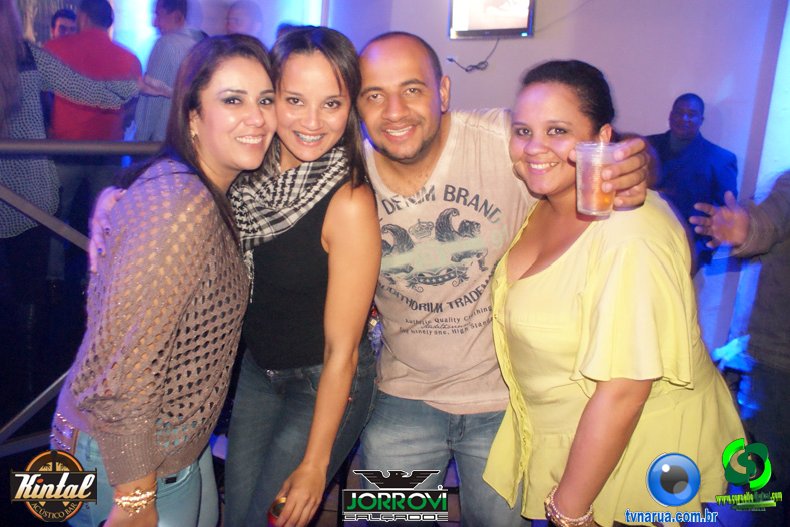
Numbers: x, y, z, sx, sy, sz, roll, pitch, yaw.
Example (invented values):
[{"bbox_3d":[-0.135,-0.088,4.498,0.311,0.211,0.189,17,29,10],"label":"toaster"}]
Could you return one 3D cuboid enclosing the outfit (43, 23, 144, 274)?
[{"bbox_3d":[-1.698,-0.579,3.321,0.520,1.400,0.340,-4,15,-23],"label":"outfit"}]

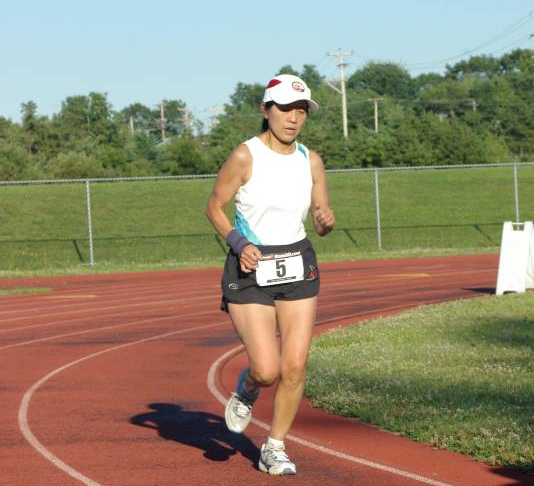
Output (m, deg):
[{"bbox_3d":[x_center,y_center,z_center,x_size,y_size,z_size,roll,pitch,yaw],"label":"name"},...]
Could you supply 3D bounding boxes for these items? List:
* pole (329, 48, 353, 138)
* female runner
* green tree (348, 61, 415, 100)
[{"bbox_3d":[6.085,-10.438,215.000,2.200,10.500,0.600,-3,1,-17],"label":"pole"},{"bbox_3d":[0.010,0.112,10.400,0.480,1.530,0.620,-3,1,-17],"label":"female runner"},{"bbox_3d":[11.360,-12.330,260.000,7.800,11.000,7.800,-3,0,0],"label":"green tree"}]

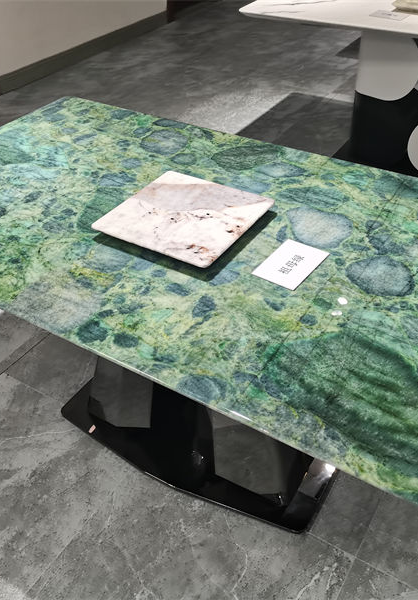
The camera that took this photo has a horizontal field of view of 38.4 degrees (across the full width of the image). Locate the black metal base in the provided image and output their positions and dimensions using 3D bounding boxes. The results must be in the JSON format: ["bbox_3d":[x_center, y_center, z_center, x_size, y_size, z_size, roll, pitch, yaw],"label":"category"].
[{"bbox_3d":[-0.033,0.109,1.632,0.858,0.731,0.480,21,45,26],"label":"black metal base"}]

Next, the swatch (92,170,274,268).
[{"bbox_3d":[-0.054,-0.189,1.371,0.303,0.029,0.293,21,45,26],"label":"swatch"}]

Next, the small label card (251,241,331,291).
[{"bbox_3d":[0.171,-0.076,1.242,0.099,0.002,0.148,24,47,29],"label":"small label card"}]

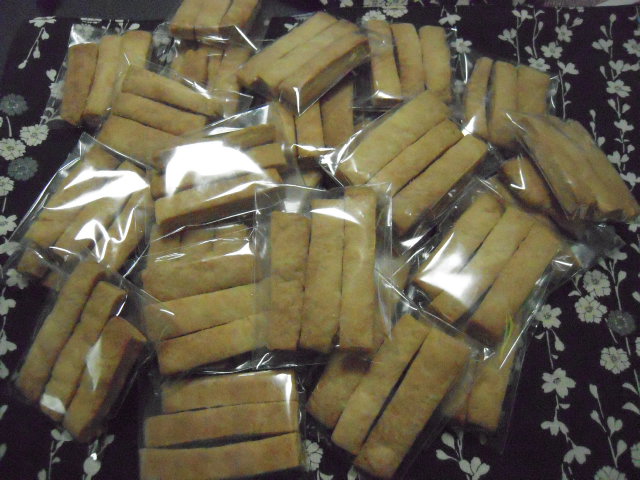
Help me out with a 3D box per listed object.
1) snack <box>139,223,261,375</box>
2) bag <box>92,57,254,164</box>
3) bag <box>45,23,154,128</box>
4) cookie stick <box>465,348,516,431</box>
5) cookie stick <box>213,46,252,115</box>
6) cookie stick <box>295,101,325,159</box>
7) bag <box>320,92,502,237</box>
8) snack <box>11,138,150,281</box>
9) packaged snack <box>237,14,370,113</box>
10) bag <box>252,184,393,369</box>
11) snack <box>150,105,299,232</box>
[{"bbox_3d":[-0.081,0.048,0.412,0.120,0.026,0.090,-15,63,-8],"label":"snack"},{"bbox_3d":[-0.141,-0.123,0.500,0.122,0.025,0.088,17,63,9],"label":"bag"},{"bbox_3d":[-0.233,-0.174,0.550,0.092,0.024,0.122,-3,62,-2],"label":"bag"},{"bbox_3d":[0.138,0.095,0.410,0.024,0.018,0.106,18,63,9],"label":"cookie stick"},{"bbox_3d":[-0.093,-0.169,0.550,0.024,0.018,0.106,2,62,1],"label":"cookie stick"},{"bbox_3d":[-0.011,-0.126,0.509,0.024,0.018,0.106,-5,62,-3],"label":"cookie stick"},{"bbox_3d":[0.081,-0.069,0.458,0.089,0.026,0.124,41,69,19],"label":"bag"},{"bbox_3d":[-0.211,-0.029,0.459,0.090,0.026,0.120,14,63,7],"label":"snack"},{"bbox_3d":[-0.016,-0.178,0.514,0.112,0.028,0.079,-40,69,-19],"label":"packaged snack"},{"bbox_3d":[0.002,0.028,0.402,0.096,0.026,0.132,2,74,1],"label":"bag"},{"bbox_3d":[-0.085,-0.062,0.458,0.120,0.026,0.088,-14,63,-7],"label":"snack"}]

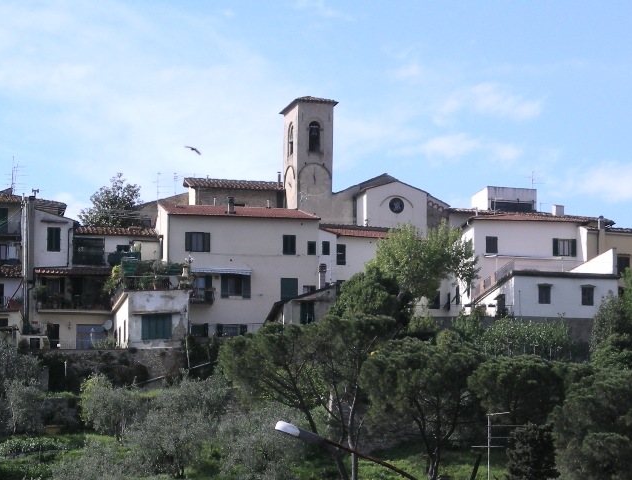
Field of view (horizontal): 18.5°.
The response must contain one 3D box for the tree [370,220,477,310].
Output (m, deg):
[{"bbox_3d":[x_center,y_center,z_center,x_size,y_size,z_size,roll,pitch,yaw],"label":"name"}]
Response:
[{"bbox_3d":[7.936,2.012,142.000,7.700,7.000,7.000,0,-7,0],"label":"tree"}]

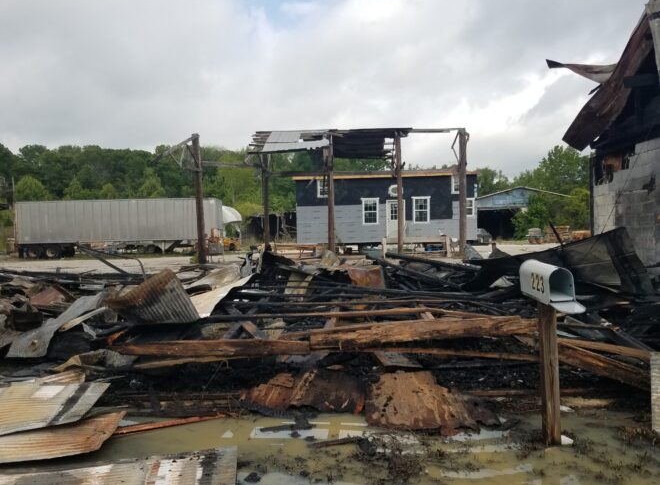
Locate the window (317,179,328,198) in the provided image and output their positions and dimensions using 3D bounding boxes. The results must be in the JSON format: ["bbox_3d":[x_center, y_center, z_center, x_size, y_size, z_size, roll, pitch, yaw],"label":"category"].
[{"bbox_3d":[-0.344,-3.131,28.900,0.760,1.080,0.120,-1,1,4],"label":"window"}]

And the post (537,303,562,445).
[{"bbox_3d":[1.477,0.881,3.320,0.094,0.960,0.094,-3,1,6],"label":"post"}]

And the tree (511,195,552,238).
[{"bbox_3d":[22.357,-2.918,55.000,4.600,5.000,4.400,-1,1,0],"label":"tree"}]

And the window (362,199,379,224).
[{"bbox_3d":[2.362,-1.795,28.700,0.970,1.550,0.120,-1,1,4],"label":"window"}]

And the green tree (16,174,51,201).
[{"bbox_3d":[-30.505,-2.912,51.000,4.200,7.700,4.200,-1,1,0],"label":"green tree"}]

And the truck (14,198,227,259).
[{"bbox_3d":[-15.232,-0.989,36.450,14.200,4.000,2.550,-1,1,0],"label":"truck"}]

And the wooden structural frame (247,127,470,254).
[{"bbox_3d":[1.404,-2.285,24.000,10.600,6.350,4.600,-1,1,0],"label":"wooden structural frame"}]

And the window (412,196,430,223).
[{"bbox_3d":[5.278,-1.874,28.500,1.000,1.570,0.120,-1,1,4],"label":"window"}]

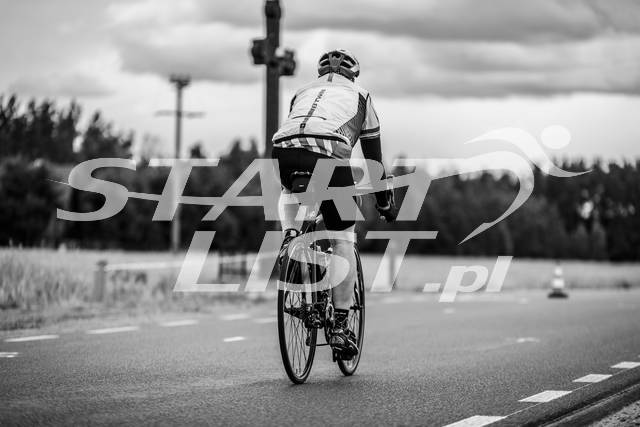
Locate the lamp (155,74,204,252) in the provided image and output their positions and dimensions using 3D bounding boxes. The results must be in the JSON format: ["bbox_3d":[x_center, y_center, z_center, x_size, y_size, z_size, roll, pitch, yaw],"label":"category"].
[{"bbox_3d":[-7.620,-2.712,135.000,2.700,9.650,0.800,1,-1,0],"label":"lamp"}]

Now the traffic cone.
[{"bbox_3d":[3.275,0.916,34.200,0.280,0.510,0.280,0,-1,6],"label":"traffic cone"}]

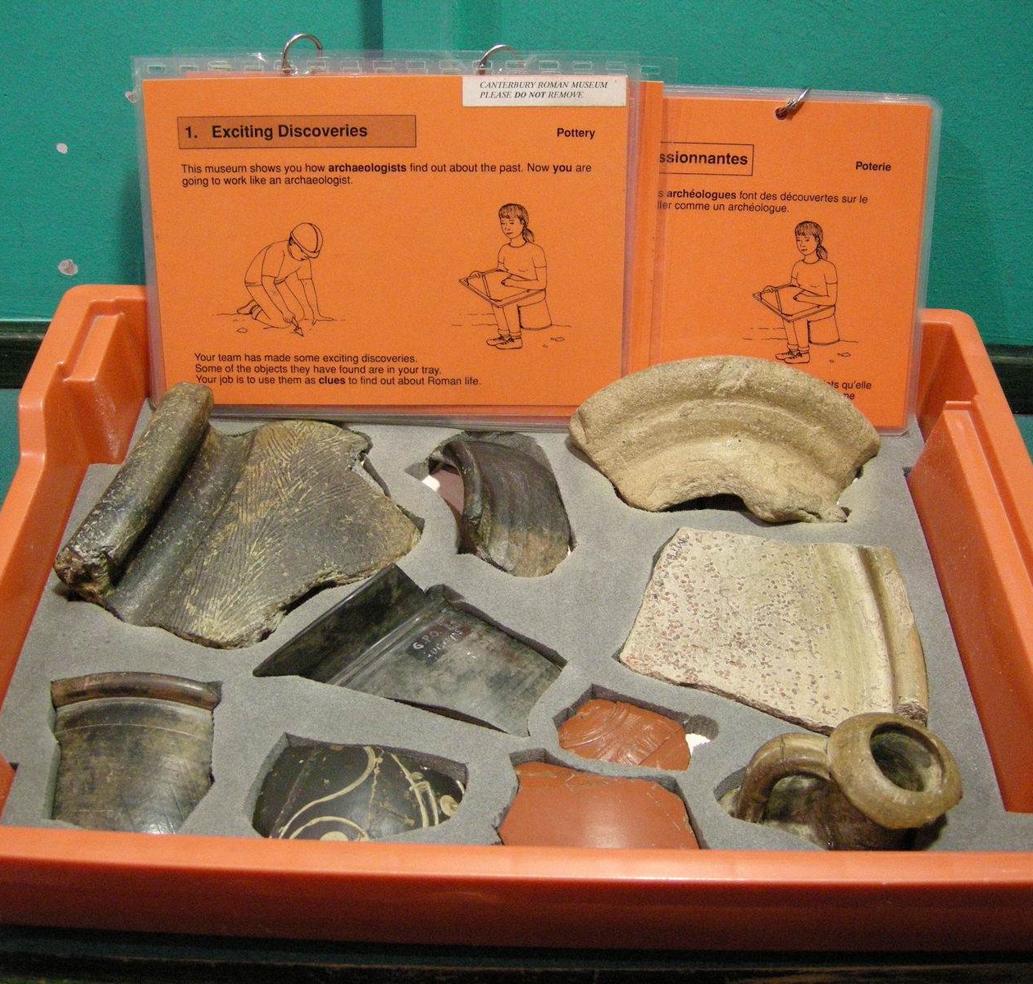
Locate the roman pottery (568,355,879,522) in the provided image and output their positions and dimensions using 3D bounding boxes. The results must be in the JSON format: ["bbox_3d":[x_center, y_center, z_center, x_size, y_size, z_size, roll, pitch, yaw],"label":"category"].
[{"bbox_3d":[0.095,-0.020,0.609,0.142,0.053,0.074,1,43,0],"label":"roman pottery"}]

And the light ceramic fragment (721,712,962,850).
[{"bbox_3d":[0.113,0.109,0.475,0.080,0.072,0.055,1,43,0],"label":"light ceramic fragment"}]

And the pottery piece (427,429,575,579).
[{"bbox_3d":[-0.005,0.010,0.603,0.060,0.040,0.083,1,43,0],"label":"pottery piece"}]

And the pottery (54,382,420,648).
[{"bbox_3d":[-0.112,0.012,0.582,0.134,0.046,0.134,12,43,11],"label":"pottery"}]

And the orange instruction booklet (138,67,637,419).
[{"bbox_3d":[-0.057,-0.110,0.613,0.217,0.159,0.012,0,19,1],"label":"orange instruction booklet"}]

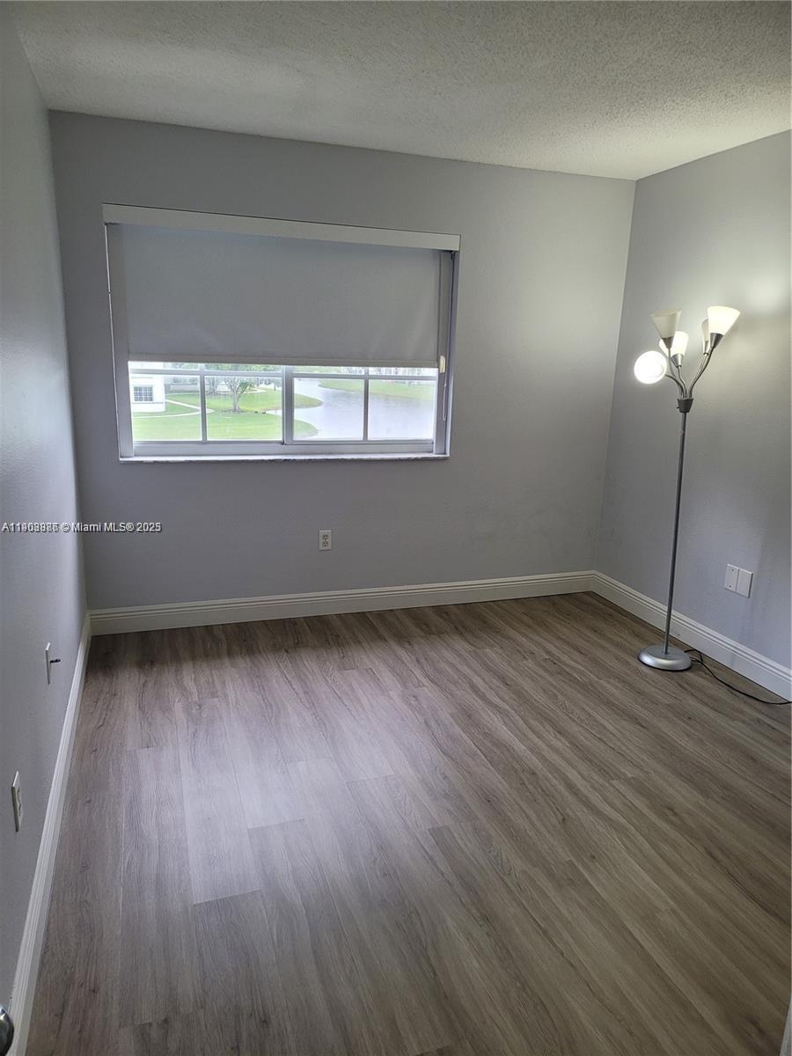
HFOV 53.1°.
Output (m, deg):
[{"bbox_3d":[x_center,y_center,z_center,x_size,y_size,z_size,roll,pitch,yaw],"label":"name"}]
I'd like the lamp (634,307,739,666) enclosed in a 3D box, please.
[{"bbox_3d":[1.308,-0.168,3.676,0.460,1.680,0.460,-3,14,-18],"label":"lamp"}]

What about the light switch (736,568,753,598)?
[{"bbox_3d":[1.637,0.259,3.726,0.012,0.118,0.078,-3,15,-18],"label":"light switch"}]

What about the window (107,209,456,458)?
[{"bbox_3d":[-0.518,-0.933,4.030,1.740,1.170,0.120,-3,14,-18],"label":"window"}]

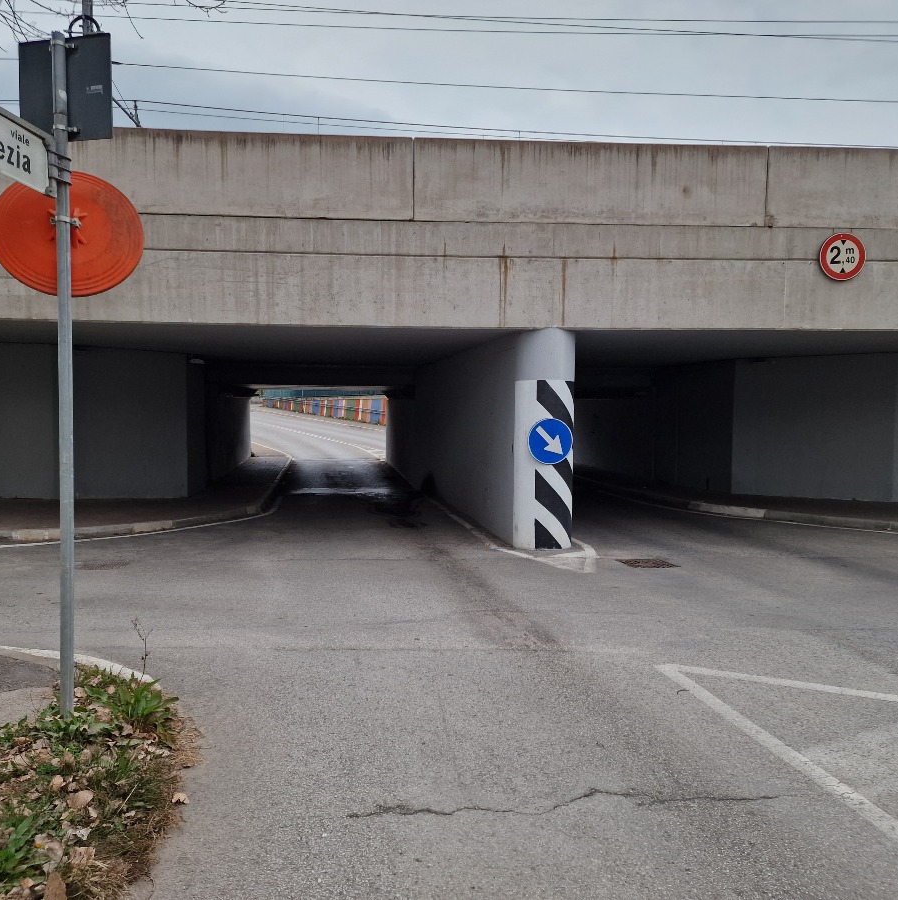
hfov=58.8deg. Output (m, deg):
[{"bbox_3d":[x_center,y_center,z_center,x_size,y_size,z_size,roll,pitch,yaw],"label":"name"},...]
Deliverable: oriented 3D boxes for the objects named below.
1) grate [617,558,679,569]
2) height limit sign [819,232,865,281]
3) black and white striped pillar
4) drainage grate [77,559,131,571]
[{"bbox_3d":[2.294,1.339,9.225,0.520,0.040,0.480,0,3,-9],"label":"grate"},{"bbox_3d":[5.069,-2.489,10.270,0.600,0.600,0.050,0,3,-3],"label":"height limit sign"},{"bbox_3d":[1.218,0.174,10.675,0.780,2.220,0.600,0,3,-10],"label":"black and white striped pillar"},{"bbox_3d":[-3.826,1.297,8.797,0.480,0.040,0.480,0,3,-5],"label":"drainage grate"}]

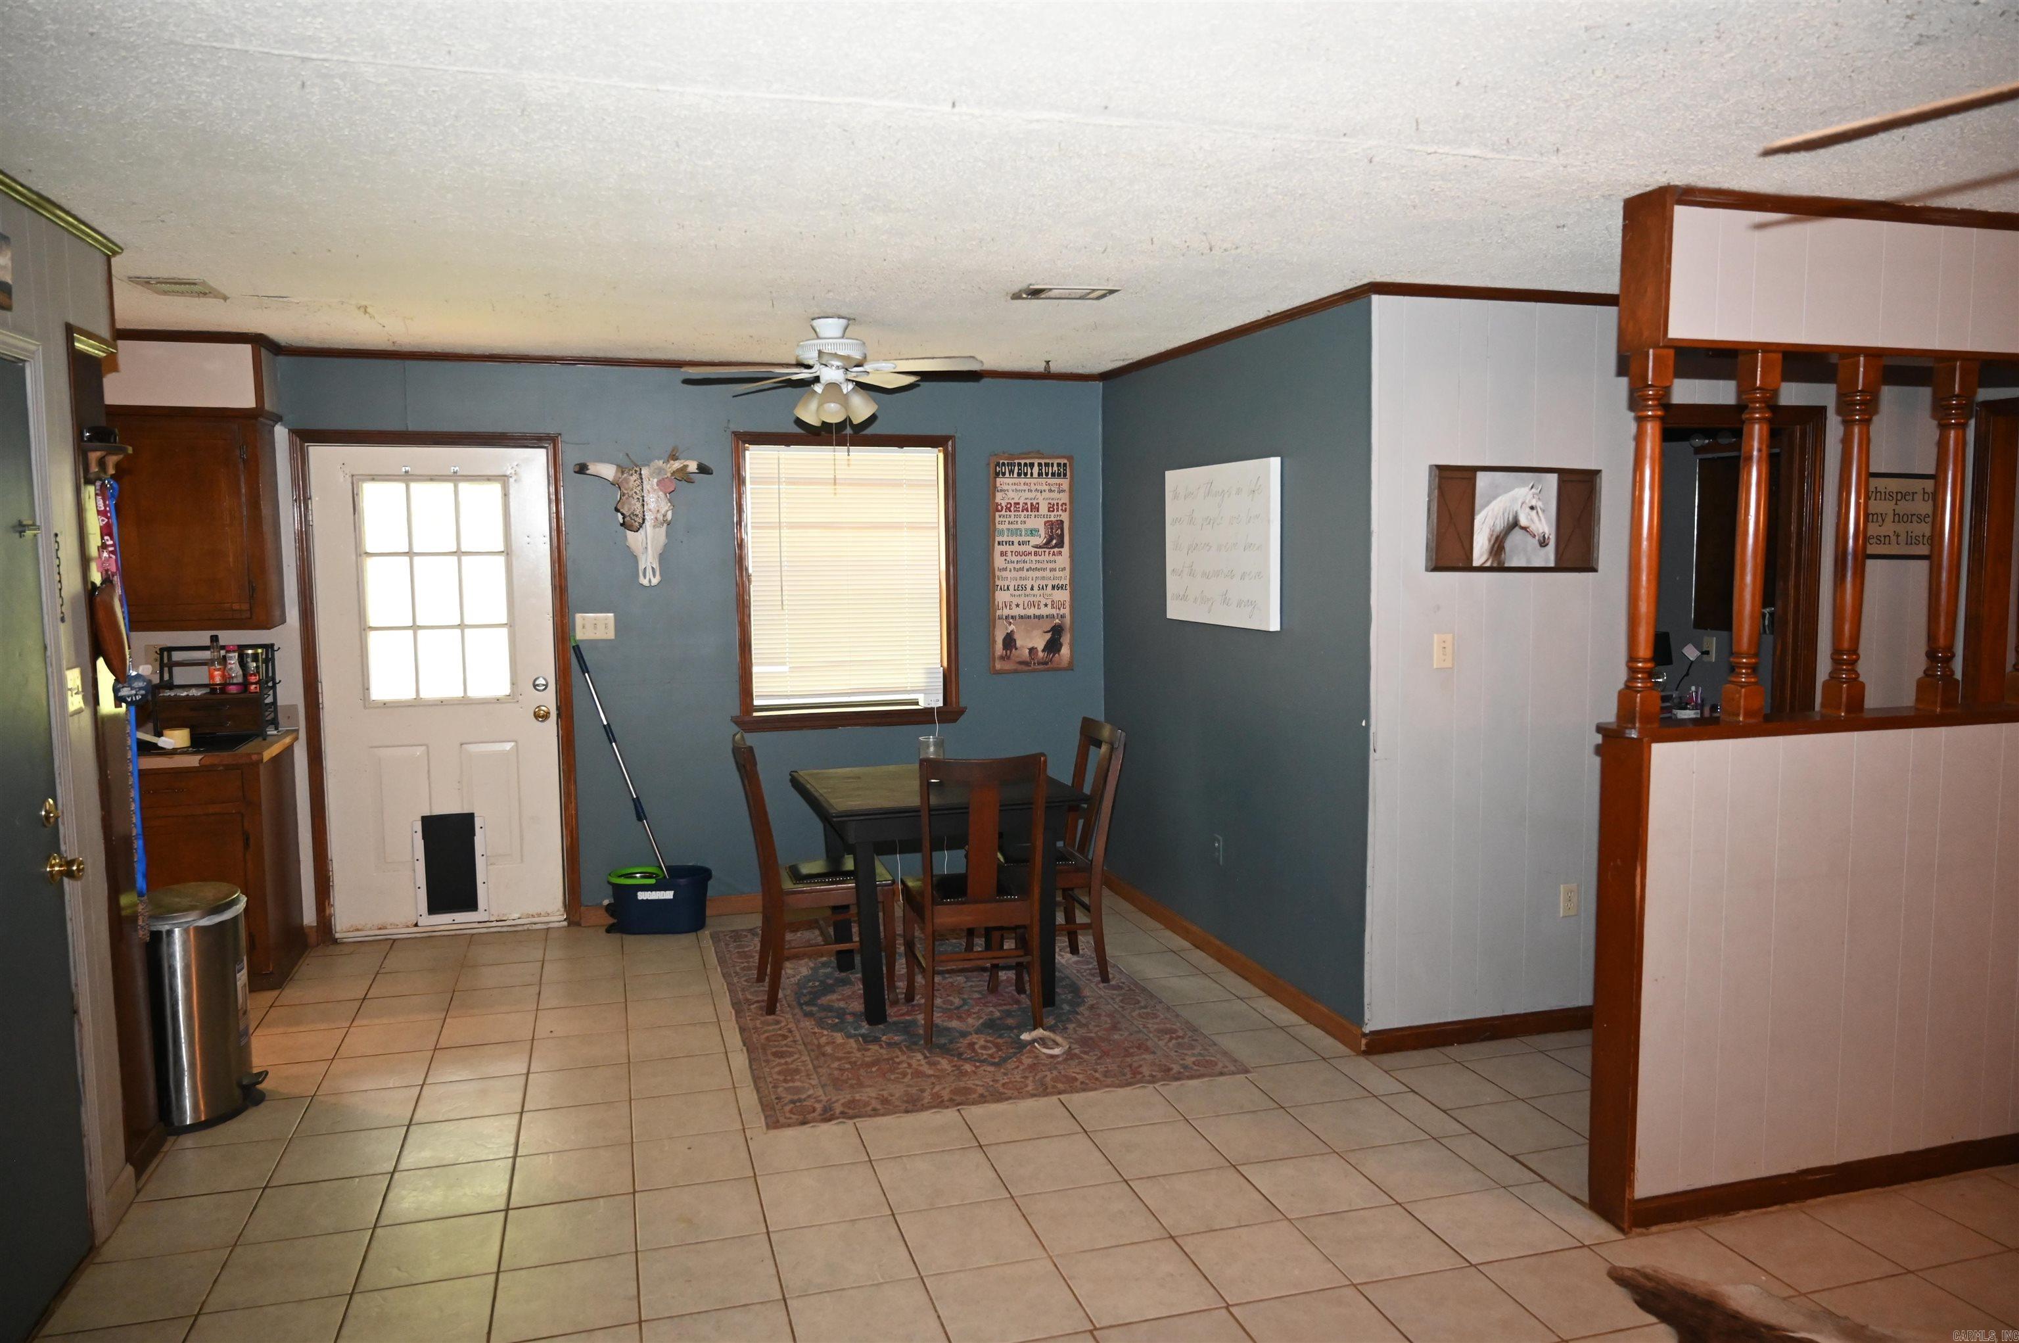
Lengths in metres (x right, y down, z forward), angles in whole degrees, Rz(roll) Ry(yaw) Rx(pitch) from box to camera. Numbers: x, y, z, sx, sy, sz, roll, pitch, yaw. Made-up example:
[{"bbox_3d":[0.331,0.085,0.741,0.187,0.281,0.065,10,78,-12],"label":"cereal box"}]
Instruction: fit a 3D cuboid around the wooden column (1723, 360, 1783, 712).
[{"bbox_3d":[1.778,-0.316,3.229,0.078,0.875,0.078,-2,5,-16],"label":"wooden column"}]

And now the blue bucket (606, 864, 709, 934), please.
[{"bbox_3d":[-1.516,0.997,5.822,0.455,0.245,0.265,-2,6,-23],"label":"blue bucket"}]

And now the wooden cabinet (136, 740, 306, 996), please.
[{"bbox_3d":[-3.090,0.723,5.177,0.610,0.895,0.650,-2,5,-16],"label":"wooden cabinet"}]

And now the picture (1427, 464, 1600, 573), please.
[{"bbox_3d":[1.617,-0.486,4.302,0.643,0.333,0.035,-2,5,-16],"label":"picture"}]

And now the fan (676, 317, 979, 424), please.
[{"bbox_3d":[-0.622,-1.053,4.742,1.050,0.370,1.050,-2,5,-16],"label":"fan"}]

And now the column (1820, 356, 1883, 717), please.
[{"bbox_3d":[2.059,-0.323,3.287,0.065,0.873,0.065,-2,5,-16],"label":"column"}]

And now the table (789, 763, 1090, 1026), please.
[{"bbox_3d":[-0.269,0.797,4.989,0.905,0.760,0.910,-2,5,-16],"label":"table"}]

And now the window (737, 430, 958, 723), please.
[{"bbox_3d":[-0.718,-0.418,6.085,1.050,1.290,0.090,-2,5,-16],"label":"window"}]

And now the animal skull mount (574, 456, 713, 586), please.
[{"bbox_3d":[-1.562,-0.648,5.780,0.580,0.560,0.180,-2,5,-16],"label":"animal skull mount"}]

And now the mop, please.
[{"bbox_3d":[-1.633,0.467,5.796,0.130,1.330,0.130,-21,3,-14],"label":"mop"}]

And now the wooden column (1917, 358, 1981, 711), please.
[{"bbox_3d":[2.351,-0.331,3.373,0.065,0.873,0.065,-2,5,-16],"label":"wooden column"}]

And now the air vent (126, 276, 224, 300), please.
[{"bbox_3d":[-2.569,-1.183,4.174,0.197,0.020,0.305,-2,5,-16],"label":"air vent"}]

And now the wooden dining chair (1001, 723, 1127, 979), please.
[{"bbox_3d":[0.122,0.689,5.149,0.560,0.960,0.430,-1,5,-13],"label":"wooden dining chair"}]

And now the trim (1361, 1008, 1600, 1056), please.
[{"bbox_3d":[1.592,1.195,4.494,0.930,0.072,0.017,-2,5,-16],"label":"trim"}]

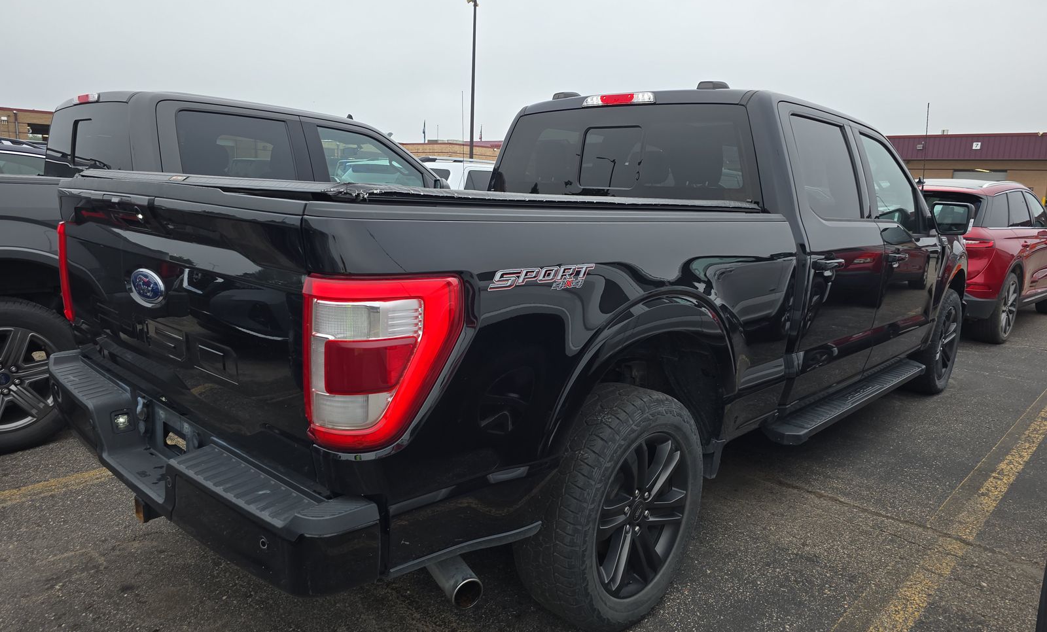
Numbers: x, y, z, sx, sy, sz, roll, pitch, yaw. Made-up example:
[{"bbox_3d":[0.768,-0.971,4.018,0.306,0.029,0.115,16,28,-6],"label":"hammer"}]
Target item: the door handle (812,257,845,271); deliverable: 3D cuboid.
[{"bbox_3d":[1.337,-0.229,3.061,0.065,0.065,0.300,12,14,42],"label":"door handle"}]

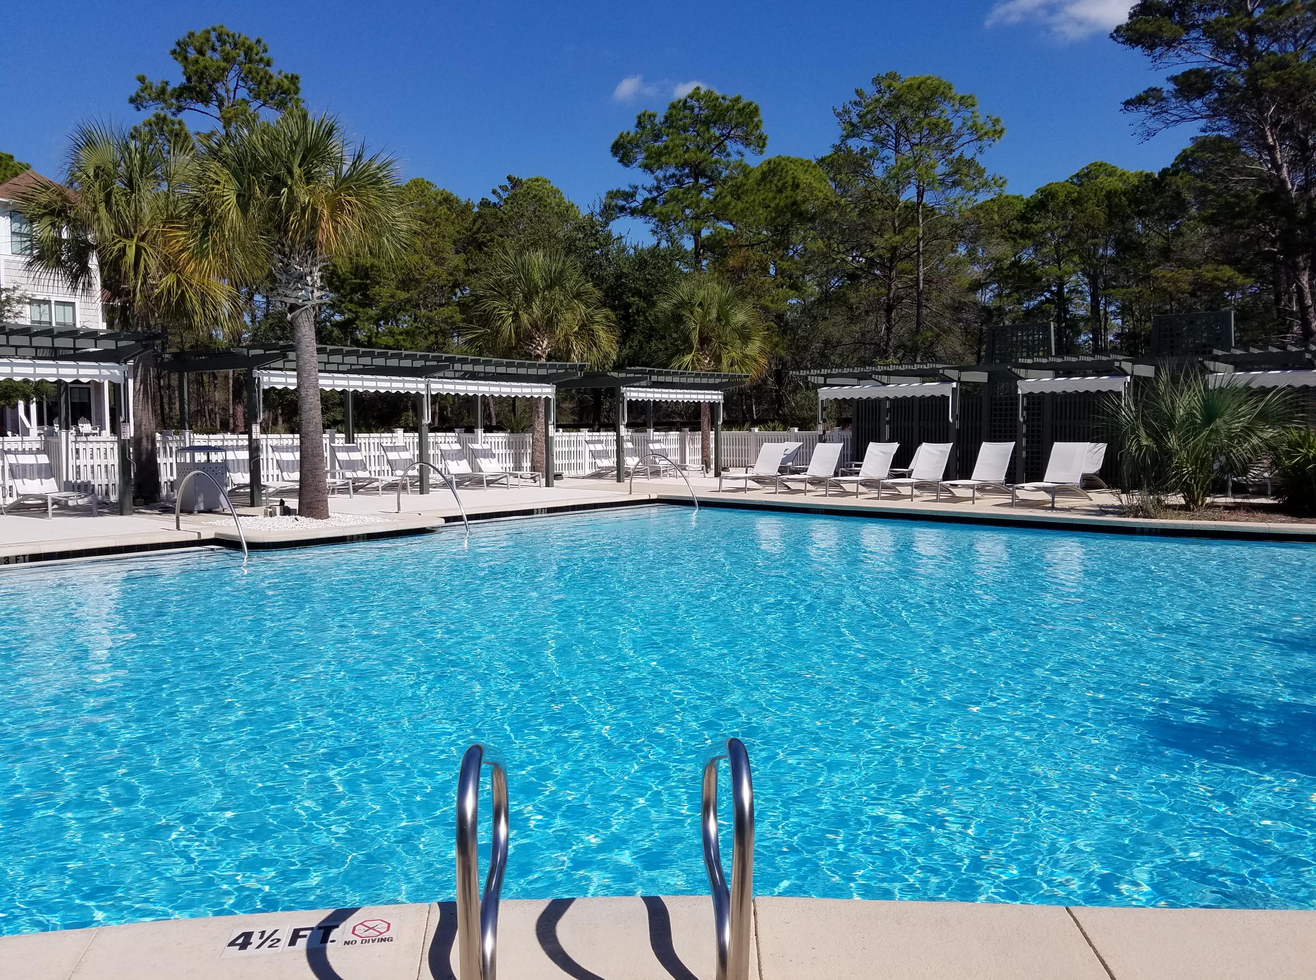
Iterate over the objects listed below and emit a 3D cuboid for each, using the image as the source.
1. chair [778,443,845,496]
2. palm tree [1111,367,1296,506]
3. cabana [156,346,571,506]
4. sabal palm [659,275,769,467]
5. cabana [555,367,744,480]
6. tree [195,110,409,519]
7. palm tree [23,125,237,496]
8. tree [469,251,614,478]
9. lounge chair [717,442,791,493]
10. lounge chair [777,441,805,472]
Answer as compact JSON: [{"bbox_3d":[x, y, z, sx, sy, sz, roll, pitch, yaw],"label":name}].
[{"bbox_3d":[3.450,-0.483,21.962,0.690,1.090,2.000,3,4,37],"label":"chair"},{"bbox_3d":[9.450,-0.899,17.277,2.830,2.500,2.830,2,4,29],"label":"palm tree"},{"bbox_3d":[-6.001,-1.431,21.820,4.600,3.000,8.646,3,5,39],"label":"cabana"},{"bbox_3d":[1.929,-4.028,34.116,3.816,6.665,3.816,0,4,3],"label":"sabal palm"},{"bbox_3d":[-0.619,-1.830,28.267,4.600,3.000,5.099,3,5,39],"label":"cabana"},{"bbox_3d":[-5.560,-2.729,15.561,3.125,6.365,3.125,-1,4,-19],"label":"tree"},{"bbox_3d":[-9.947,-3.295,18.632,3.561,7.116,3.561,-2,4,-28],"label":"palm tree"},{"bbox_3d":[-3.264,-3.601,28.231,4.187,6.541,4.187,0,4,-7],"label":"tree"},{"bbox_3d":[2.250,-0.529,22.711,0.690,1.090,2.000,3,4,37],"label":"lounge chair"},{"bbox_3d":[3.420,-0.840,28.302,0.690,1.020,2.000,3,4,37],"label":"lounge chair"}]

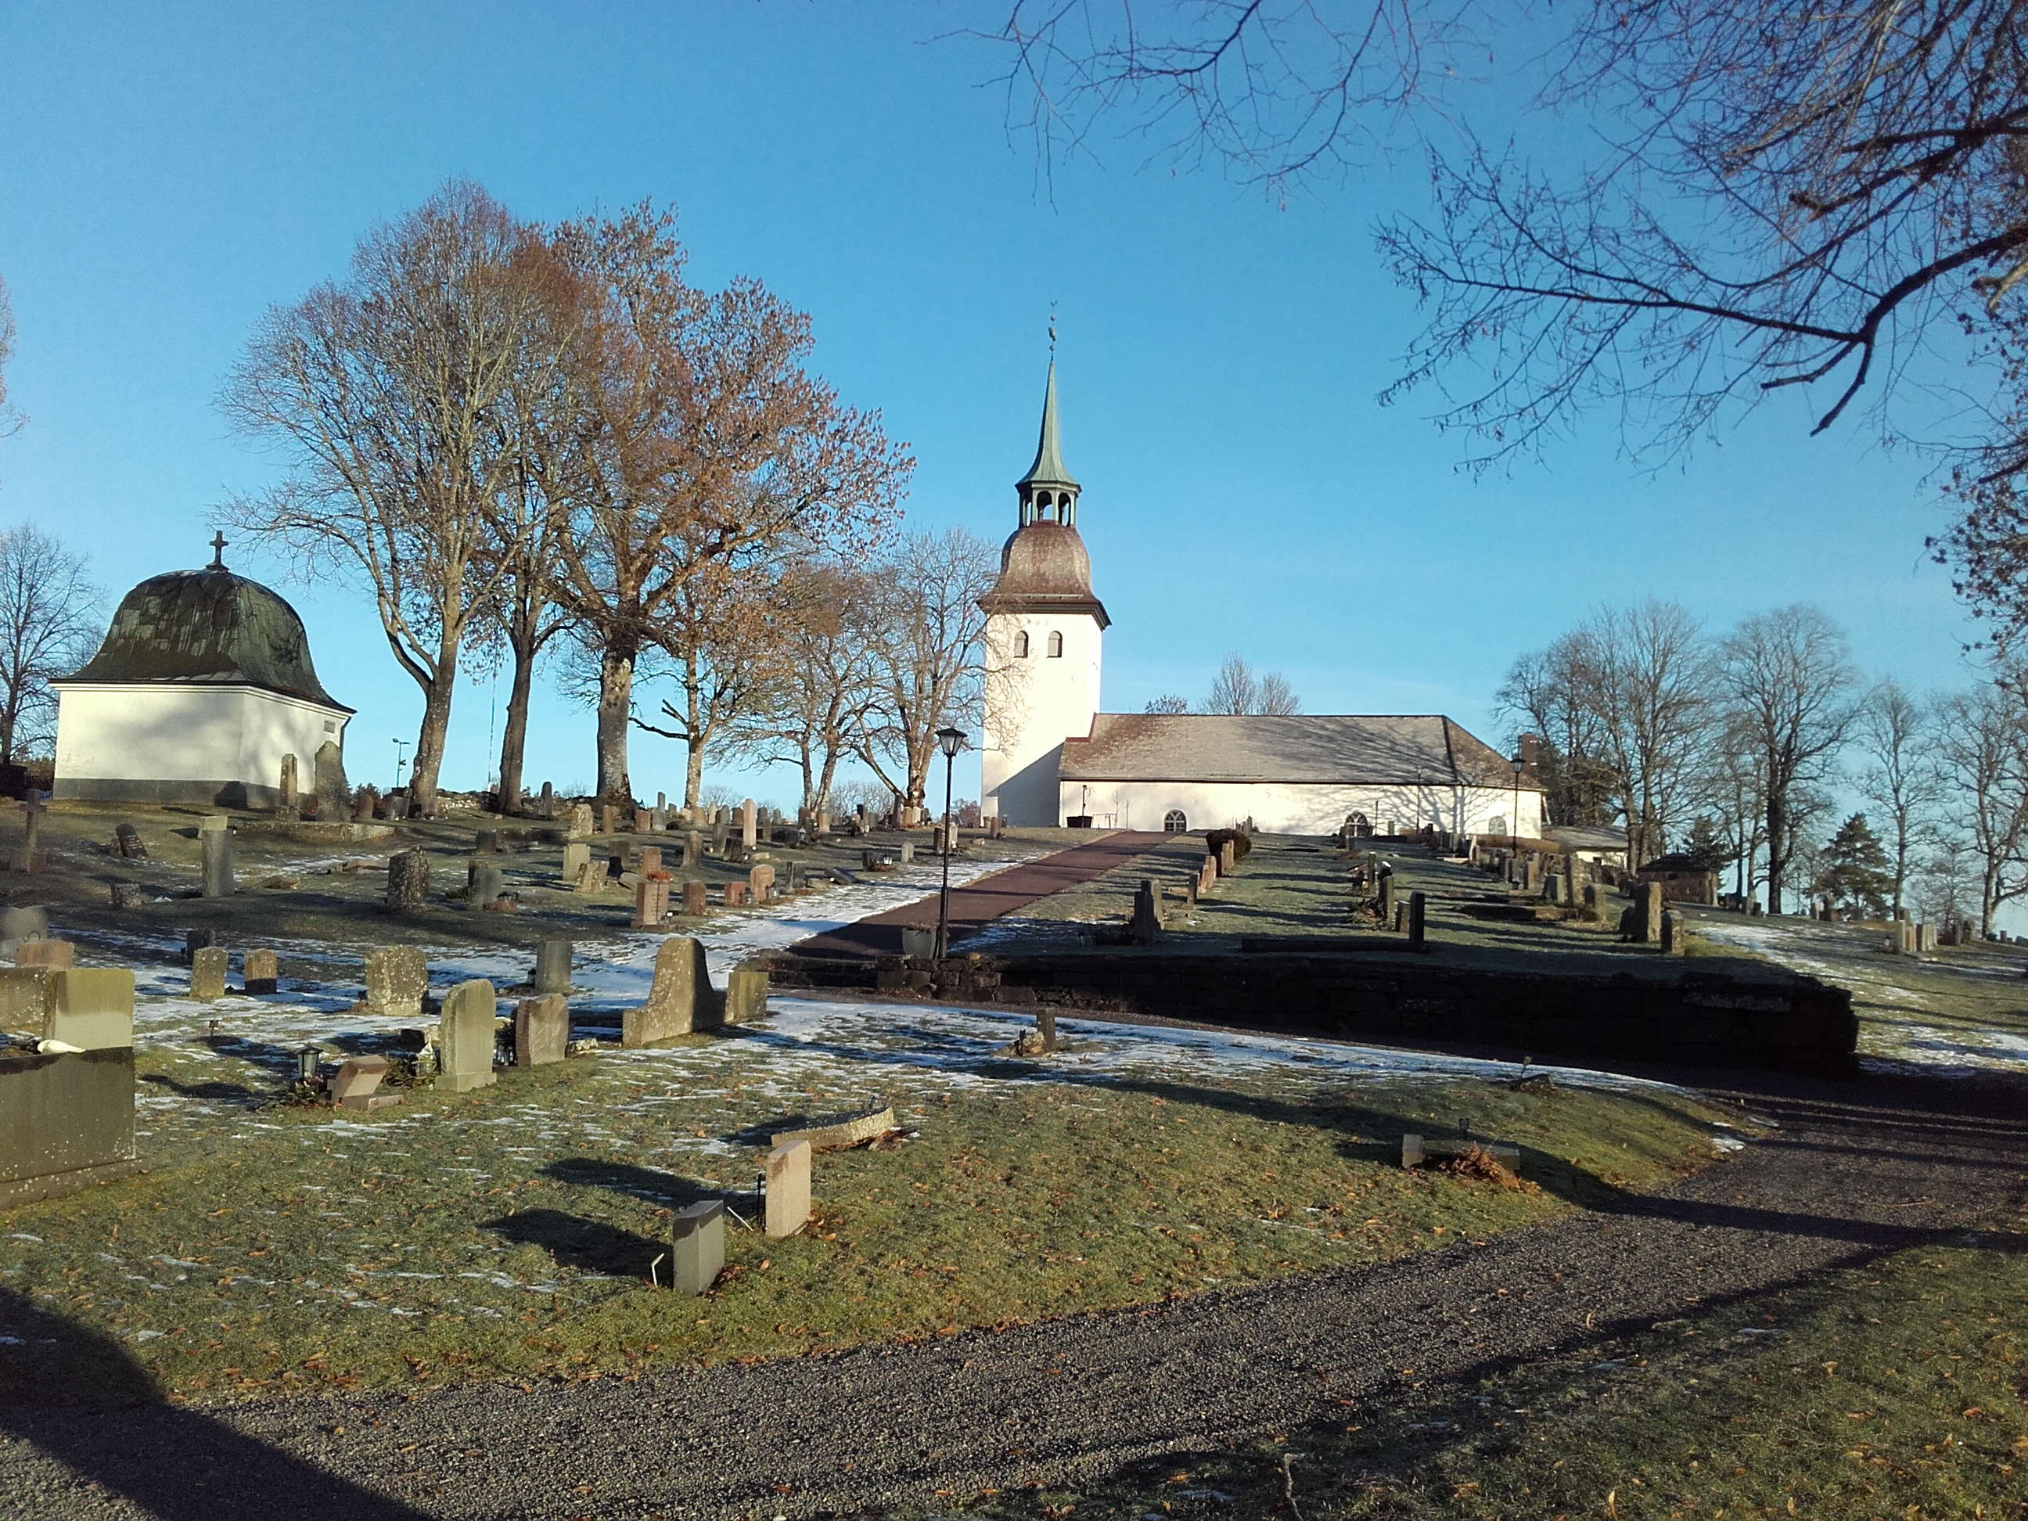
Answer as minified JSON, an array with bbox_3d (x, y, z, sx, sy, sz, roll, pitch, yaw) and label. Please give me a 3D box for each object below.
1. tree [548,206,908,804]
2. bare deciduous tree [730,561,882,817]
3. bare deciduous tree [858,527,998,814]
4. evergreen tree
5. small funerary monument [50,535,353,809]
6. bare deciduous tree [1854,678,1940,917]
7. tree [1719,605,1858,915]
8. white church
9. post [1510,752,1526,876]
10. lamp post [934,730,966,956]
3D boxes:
[{"bbox_3d":[-9.422,-8.453,60.000,11.882,19.785,11.288,1,-5,0],"label":"tree"},{"bbox_3d":[-9.522,-3.258,83.000,6.951,11.658,6.604,1,-5,0],"label":"bare deciduous tree"},{"bbox_3d":[-3.708,-3.879,78.000,5.988,12.316,5.689,1,-5,0],"label":"bare deciduous tree"},{"bbox_3d":[40.726,5.144,88.000,3.838,5.144,3.647,1,-5,0],"label":"evergreen tree"},{"bbox_3d":[-24.845,-2.762,56.284,6.007,8.587,7.099,1,-5,3],"label":"small funerary monument"},{"bbox_3d":[44.744,1.846,92.000,4.334,12.119,4.117,1,-5,0],"label":"bare deciduous tree"},{"bbox_3d":[38.354,-0.039,90.000,6.909,15.389,6.564,1,-5,0],"label":"tree"},{"bbox_3d":[14.775,-9.273,108.510,32.390,29.999,13.200,1,-5,8],"label":"white church"},{"bbox_3d":[15.474,1.710,56.000,0.454,3.957,0.454,1,-5,8],"label":"post"},{"bbox_3d":[-1.081,1.338,29.500,0.502,3.783,0.502,1,-5,8],"label":"lamp post"}]

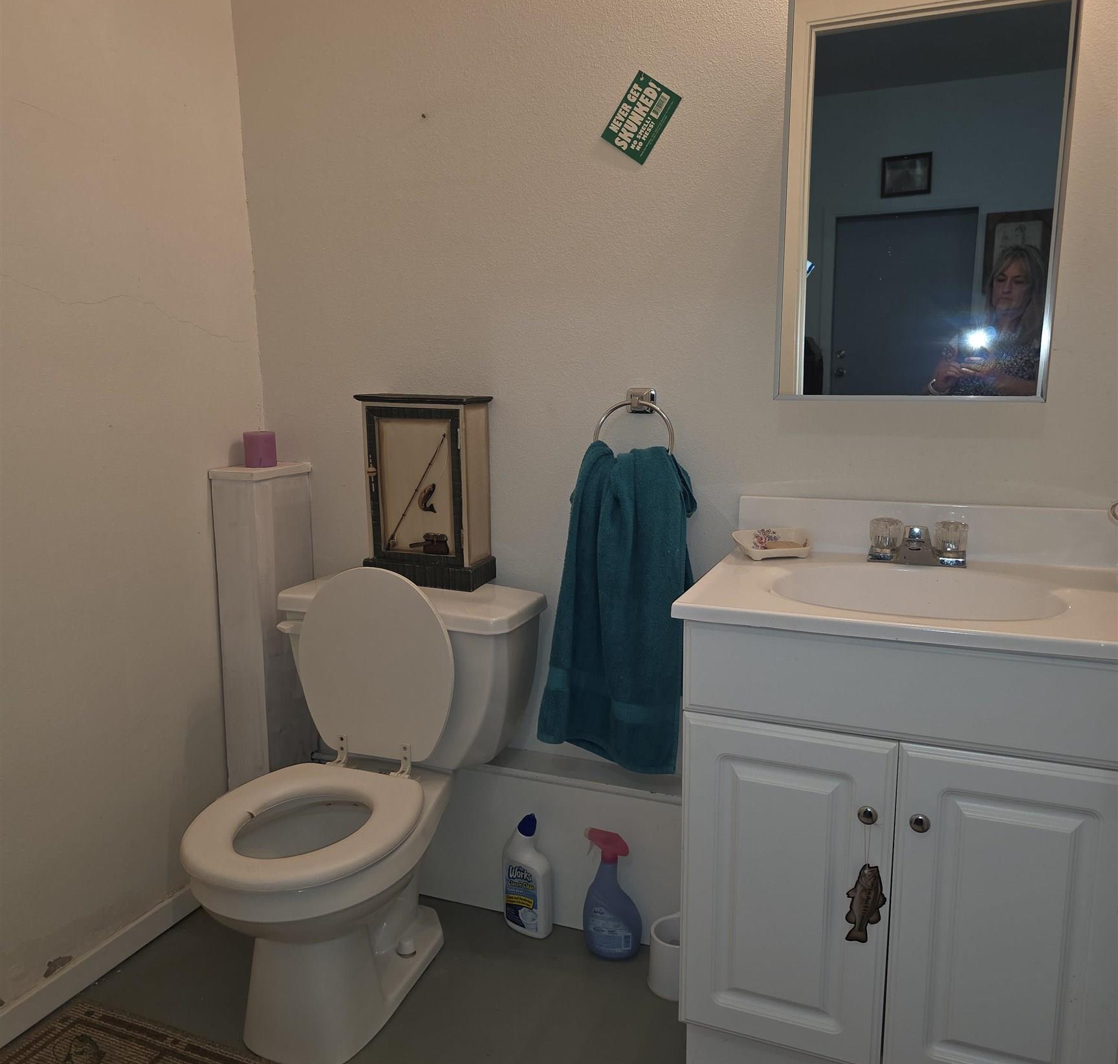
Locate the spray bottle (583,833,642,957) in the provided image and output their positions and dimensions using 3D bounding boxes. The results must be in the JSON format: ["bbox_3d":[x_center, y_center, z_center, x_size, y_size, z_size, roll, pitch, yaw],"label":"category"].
[{"bbox_3d":[0.106,0.697,1.931,0.106,0.258,0.067,2,10,15],"label":"spray bottle"}]

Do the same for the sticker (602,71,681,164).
[{"bbox_3d":[0.146,-0.745,1.782,0.096,0.131,0.006,39,22,12],"label":"sticker"}]

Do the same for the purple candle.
[{"bbox_3d":[-0.644,-0.174,2.130,0.067,0.071,0.067,4,11,22],"label":"purple candle"}]

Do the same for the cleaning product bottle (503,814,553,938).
[{"bbox_3d":[-0.063,0.689,2.006,0.096,0.250,0.056,6,12,34],"label":"cleaning product bottle"}]

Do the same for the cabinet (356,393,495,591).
[{"bbox_3d":[-0.267,-0.084,1.999,0.250,0.376,0.125,4,11,22],"label":"cabinet"}]

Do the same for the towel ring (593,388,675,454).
[{"bbox_3d":[0.142,-0.177,1.858,0.156,0.180,0.062,4,11,22],"label":"towel ring"}]

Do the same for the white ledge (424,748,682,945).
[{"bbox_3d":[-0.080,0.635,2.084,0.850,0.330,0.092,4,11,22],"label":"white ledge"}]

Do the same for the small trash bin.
[{"bbox_3d":[0.231,0.785,1.849,0.130,0.112,0.130,4,11,22],"label":"small trash bin"}]

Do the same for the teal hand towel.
[{"bbox_3d":[0.106,0.137,1.908,0.295,0.630,0.095,4,11,22],"label":"teal hand towel"}]

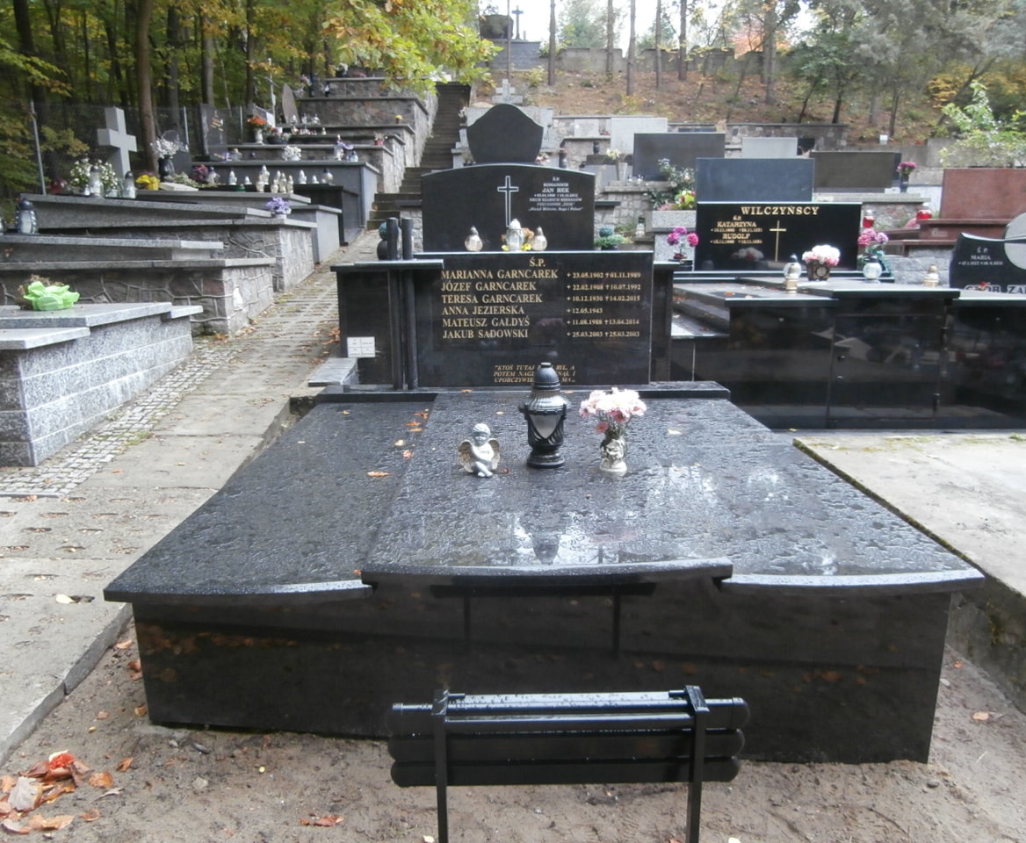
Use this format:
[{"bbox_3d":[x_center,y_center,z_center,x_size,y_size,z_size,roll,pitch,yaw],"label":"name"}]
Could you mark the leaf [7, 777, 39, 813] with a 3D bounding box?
[{"bbox_3d":[-1.234,0.942,1.965,0.085,0.040,0.100,-1,13,-1],"label":"leaf"}]

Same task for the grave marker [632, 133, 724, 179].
[{"bbox_3d":[2.091,-3.367,9.845,1.150,0.560,0.100,-1,13,-1],"label":"grave marker"}]

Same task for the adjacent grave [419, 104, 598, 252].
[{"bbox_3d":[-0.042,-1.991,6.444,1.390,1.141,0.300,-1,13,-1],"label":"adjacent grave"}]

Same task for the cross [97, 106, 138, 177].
[{"bbox_3d":[-5.215,-3.668,10.319,0.180,1.020,0.540,2,13,12],"label":"cross"}]

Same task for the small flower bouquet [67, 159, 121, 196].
[{"bbox_3d":[-4.885,-2.849,9.080,0.530,0.430,0.470,-5,14,-18],"label":"small flower bouquet"}]

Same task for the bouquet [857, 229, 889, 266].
[{"bbox_3d":[2.823,-1.350,6.102,0.250,0.309,0.220,-1,13,-1],"label":"bouquet"}]

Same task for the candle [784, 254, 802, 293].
[{"bbox_3d":[1.962,-1.037,5.467,0.124,0.279,0.120,-1,13,-1],"label":"candle"}]

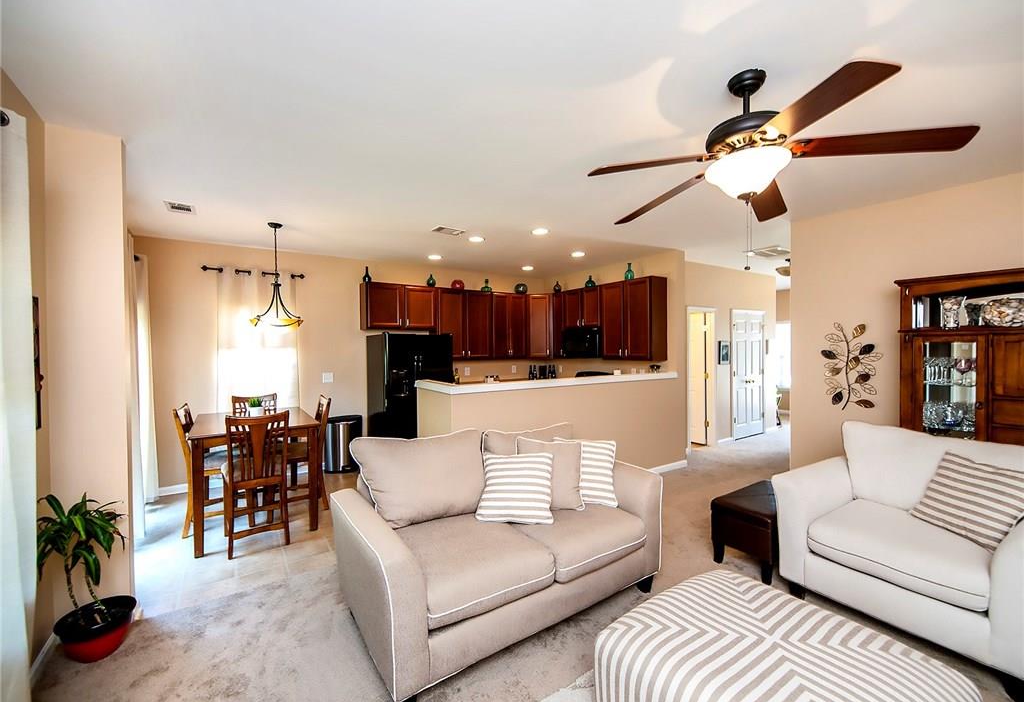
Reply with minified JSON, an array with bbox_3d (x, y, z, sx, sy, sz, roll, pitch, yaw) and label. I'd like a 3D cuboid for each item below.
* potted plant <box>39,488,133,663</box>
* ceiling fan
[{"bbox_3d":[-2.168,1.136,2.120,0.420,0.830,0.420,-1,1,-34],"label":"potted plant"},{"bbox_3d":[1.029,-0.941,1.863,1.450,0.520,1.430,-1,1,-34],"label":"ceiling fan"}]

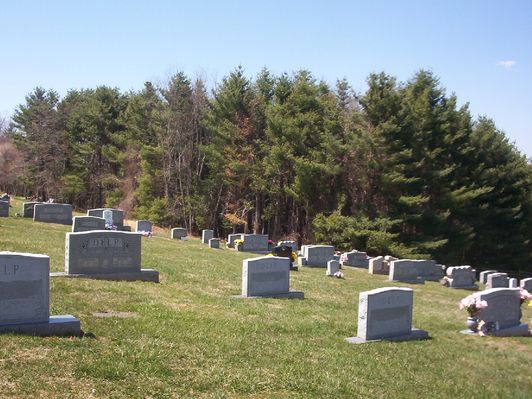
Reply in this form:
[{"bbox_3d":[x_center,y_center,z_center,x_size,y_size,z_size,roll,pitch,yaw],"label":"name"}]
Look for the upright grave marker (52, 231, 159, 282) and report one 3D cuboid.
[{"bbox_3d":[-2.416,0.870,8.973,1.620,0.764,0.320,0,3,-29],"label":"upright grave marker"}]

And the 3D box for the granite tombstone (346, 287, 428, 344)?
[{"bbox_3d":[1.607,1.533,8.020,1.250,0.703,0.310,0,4,-29],"label":"granite tombstone"}]

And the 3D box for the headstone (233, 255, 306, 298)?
[{"bbox_3d":[0.016,1.276,9.611,1.210,0.692,0.320,-1,4,-31],"label":"headstone"}]

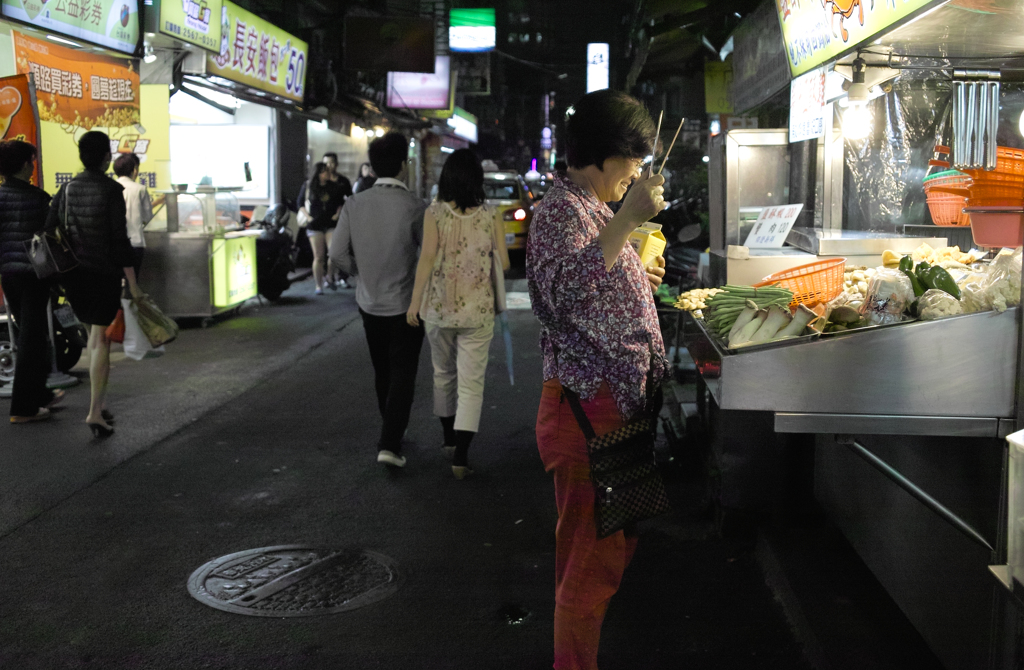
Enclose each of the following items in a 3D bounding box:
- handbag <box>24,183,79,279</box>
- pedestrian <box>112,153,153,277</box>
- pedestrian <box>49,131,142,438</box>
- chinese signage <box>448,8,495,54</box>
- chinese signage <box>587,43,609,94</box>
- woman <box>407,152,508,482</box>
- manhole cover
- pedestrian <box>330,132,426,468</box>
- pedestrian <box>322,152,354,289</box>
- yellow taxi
[{"bbox_3d":[-2.633,-0.596,6.650,0.280,0.540,0.180,8,11,44],"label":"handbag"},{"bbox_3d":[-3.457,-0.797,10.563,0.470,1.692,0.360,4,9,25],"label":"pedestrian"},{"bbox_3d":[-2.415,-0.307,6.793,0.480,1.744,0.380,2,8,14],"label":"pedestrian"},{"bbox_3d":[-1.146,-8.619,33.000,1.300,1.250,0.250,0,8,4],"label":"chinese signage"},{"bbox_3d":[2.860,-8.782,39.000,0.740,1.980,0.220,0,8,4],"label":"chinese signage"},{"bbox_3d":[-0.284,-0.118,5.870,0.500,1.621,0.420,0,8,1],"label":"woman"},{"bbox_3d":[-0.814,0.910,4.332,0.790,0.040,0.790,0,8,0],"label":"manhole cover"},{"bbox_3d":[-0.668,-0.180,6.010,0.520,1.704,0.420,0,8,3],"label":"pedestrian"},{"bbox_3d":[-2.264,-1.492,15.300,0.480,1.784,0.400,0,8,3],"label":"pedestrian"},{"bbox_3d":[-0.340,-2.139,21.141,1.750,1.480,4.500,0,8,4],"label":"yellow taxi"}]

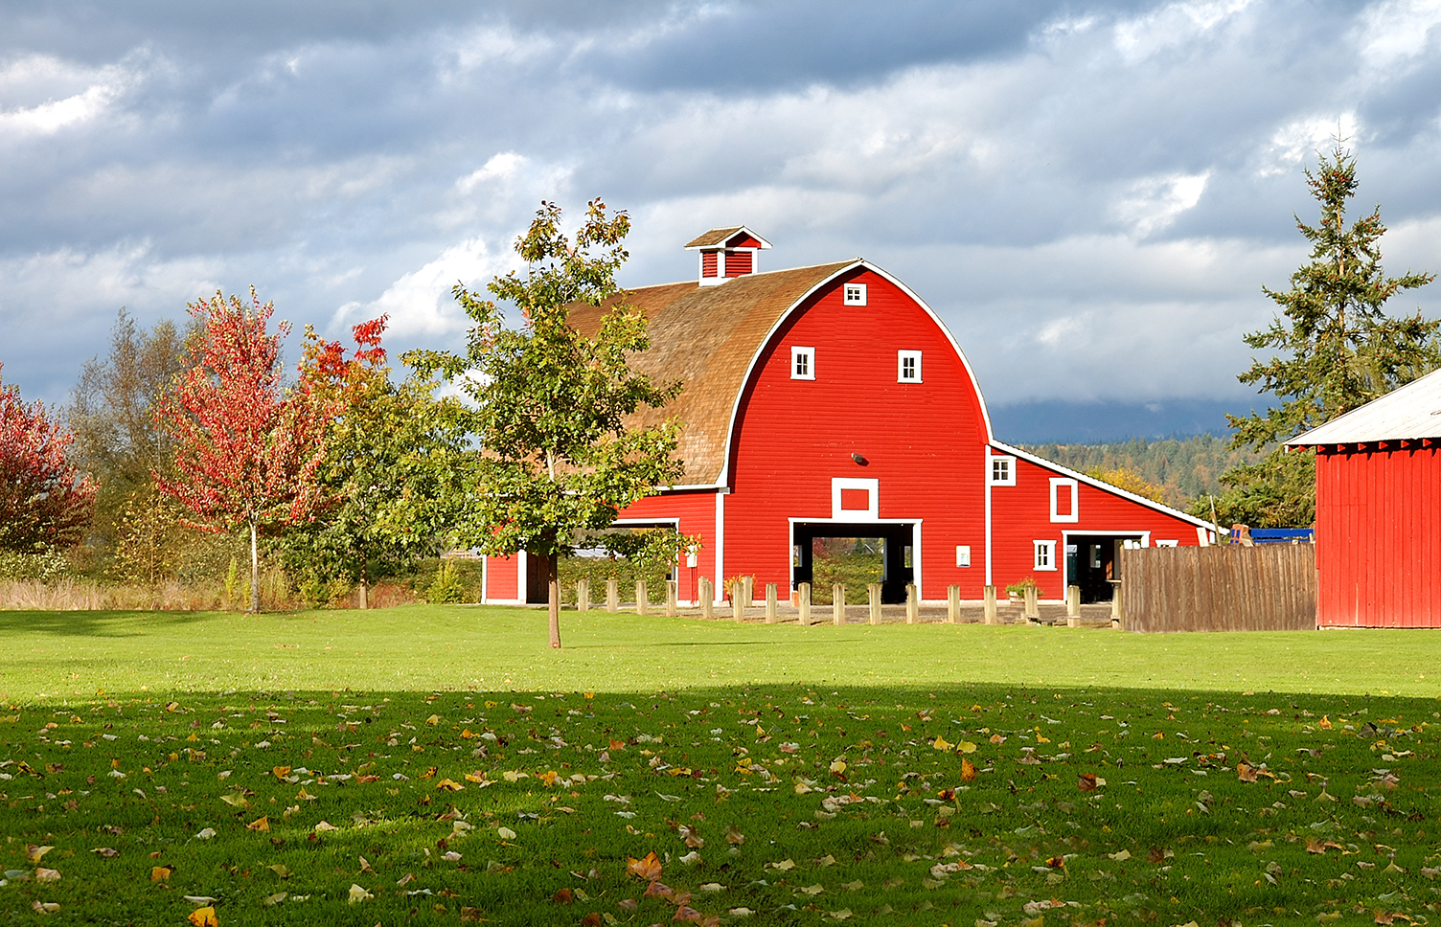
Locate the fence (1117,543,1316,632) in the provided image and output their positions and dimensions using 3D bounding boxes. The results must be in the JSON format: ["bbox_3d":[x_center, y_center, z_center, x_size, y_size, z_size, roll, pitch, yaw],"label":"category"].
[{"bbox_3d":[9.708,2.435,82.350,0.140,1.700,6.200,1,-2,-30],"label":"fence"}]

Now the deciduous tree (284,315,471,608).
[{"bbox_3d":[-9.974,-0.059,122.124,5.400,8.579,5.200,0,-2,0],"label":"deciduous tree"}]

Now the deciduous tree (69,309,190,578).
[{"bbox_3d":[-20.970,-0.299,150.152,4.600,10.496,4.600,0,-2,0],"label":"deciduous tree"}]

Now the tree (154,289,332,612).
[{"bbox_3d":[-12.957,-0.342,114.127,4.800,8.787,4.800,0,-2,0],"label":"tree"}]

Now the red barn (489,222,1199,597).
[{"bbox_3d":[3.898,-1.400,130.398,18.150,11.536,15.400,1,-2,-30],"label":"red barn"}]

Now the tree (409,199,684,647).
[{"bbox_3d":[-2.815,-0.646,68.105,4.400,7.274,4.400,0,-2,0],"label":"tree"}]

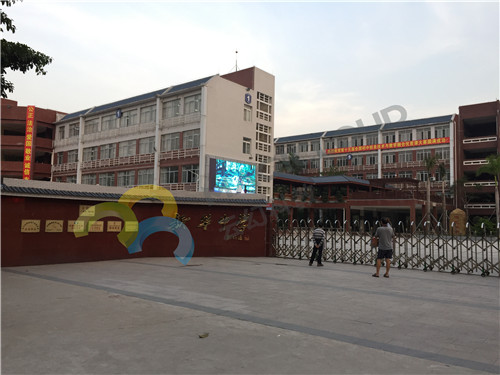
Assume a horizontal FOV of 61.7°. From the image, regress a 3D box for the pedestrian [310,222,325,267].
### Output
[{"bbox_3d":[2.433,2.044,15.100,0.500,1.590,0.420,0,-4,23],"label":"pedestrian"}]

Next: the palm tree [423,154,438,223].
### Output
[{"bbox_3d":[19.854,0.604,46.000,1.750,8.400,1.750,0,-4,23],"label":"palm tree"}]

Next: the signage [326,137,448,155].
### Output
[{"bbox_3d":[23.568,-7.322,74.555,22.342,0.870,0.060,-2,-5,39],"label":"signage"}]

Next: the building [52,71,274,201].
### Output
[{"bbox_3d":[-13.150,-4.160,55.542,31.688,18.518,11.600,-2,-5,39],"label":"building"}]

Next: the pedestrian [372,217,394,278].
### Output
[{"bbox_3d":[3.888,1.753,12.200,0.620,1.730,0.450,1,-4,0],"label":"pedestrian"}]

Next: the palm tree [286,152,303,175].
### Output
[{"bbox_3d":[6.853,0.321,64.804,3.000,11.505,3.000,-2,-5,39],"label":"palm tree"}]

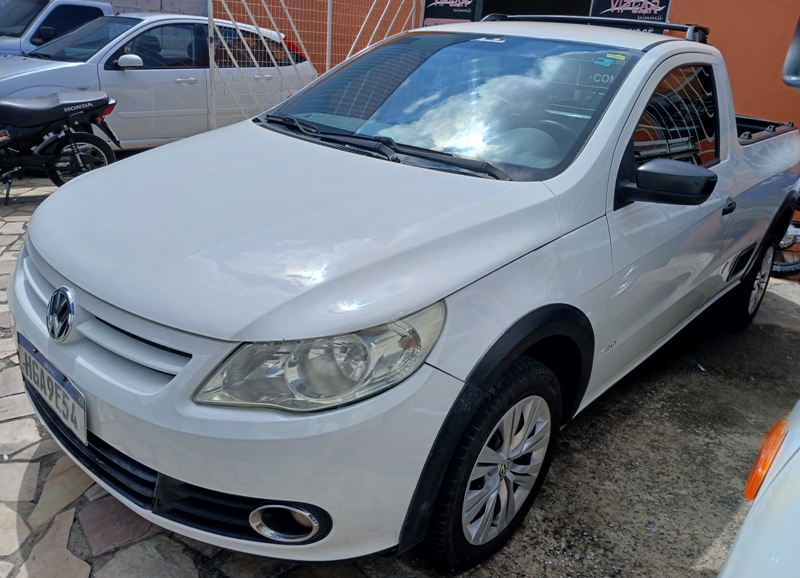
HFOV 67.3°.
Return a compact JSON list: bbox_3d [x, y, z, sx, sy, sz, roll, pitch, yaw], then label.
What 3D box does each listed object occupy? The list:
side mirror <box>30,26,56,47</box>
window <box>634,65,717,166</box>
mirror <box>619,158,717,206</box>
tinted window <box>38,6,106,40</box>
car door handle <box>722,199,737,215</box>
[{"bbox_3d":[-4.271,-3.046,7.220,0.270,0.210,0.150,19,26,35],"label":"side mirror"},{"bbox_3d":[0.940,-0.565,2.030,0.060,0.410,0.870,4,14,42],"label":"window"},{"bbox_3d":[0.738,-0.300,1.642,0.230,0.120,0.125,21,25,37],"label":"mirror"},{"bbox_3d":[-4.180,-3.345,7.600,0.070,0.450,0.900,1,15,41],"label":"tinted window"},{"bbox_3d":[1.331,-0.338,2.422,0.045,0.070,0.160,21,25,37],"label":"car door handle"}]

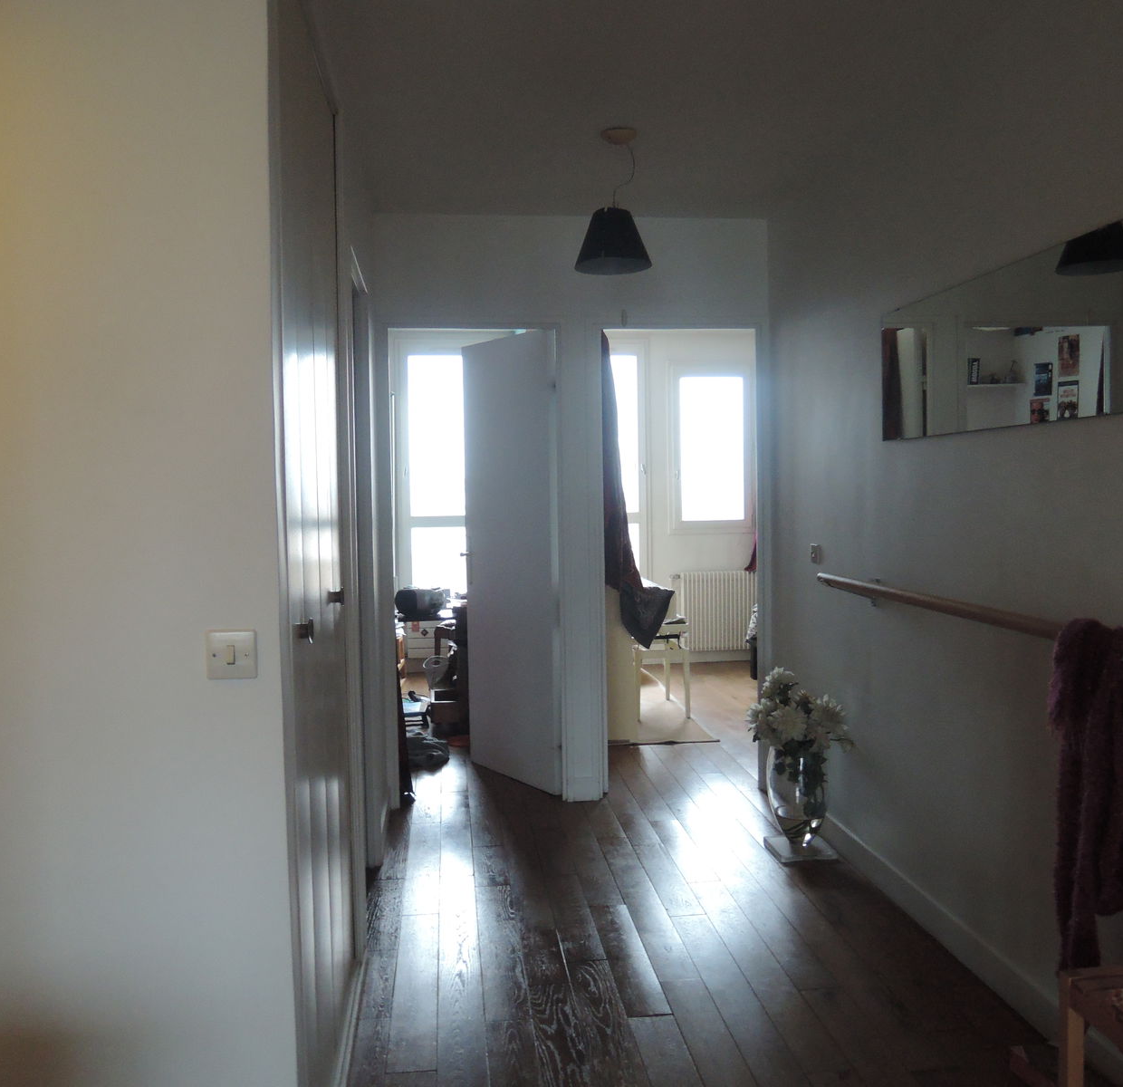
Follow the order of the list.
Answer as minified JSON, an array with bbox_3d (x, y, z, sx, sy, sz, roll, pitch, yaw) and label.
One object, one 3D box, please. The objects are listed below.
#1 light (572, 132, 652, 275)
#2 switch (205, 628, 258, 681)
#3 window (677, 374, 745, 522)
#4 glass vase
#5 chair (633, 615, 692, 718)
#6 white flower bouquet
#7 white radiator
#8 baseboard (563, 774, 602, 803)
[{"bbox_3d":[0.169,-1.120,3.280,0.260,0.425,0.260,-1,3,-7],"label":"light"},{"bbox_3d":[-0.543,0.182,1.655,0.082,0.082,0.012,-1,3,-7],"label":"switch"},{"bbox_3d":[1.155,-0.734,7.731,0.560,1.150,0.080,-1,3,-7],"label":"window"},{"bbox_3d":[0.873,0.931,3.709,0.210,0.375,0.205,-1,3,-7],"label":"glass vase"},{"bbox_3d":[0.567,0.742,6.123,0.340,0.550,0.560,-1,3,-7],"label":"chair"},{"bbox_3d":[0.852,0.661,3.663,0.320,0.420,0.330,-1,3,-7],"label":"white flower bouquet"},{"bbox_3d":[1.190,0.511,7.687,0.650,0.600,0.130,-1,3,-7],"label":"white radiator"},{"bbox_3d":[0.092,1.064,4.368,0.165,0.108,0.016,-1,3,-7],"label":"baseboard"}]

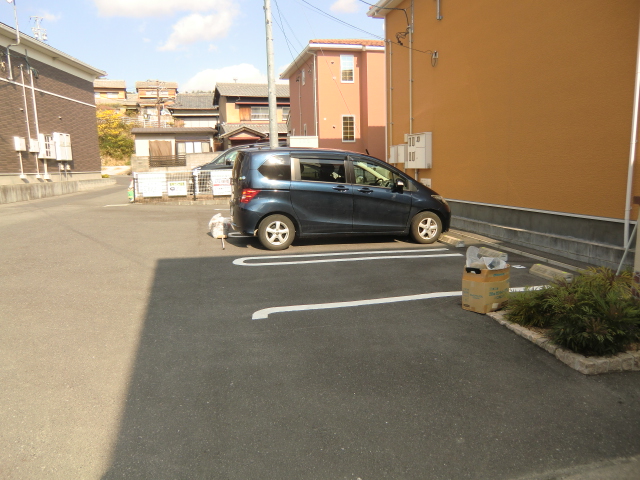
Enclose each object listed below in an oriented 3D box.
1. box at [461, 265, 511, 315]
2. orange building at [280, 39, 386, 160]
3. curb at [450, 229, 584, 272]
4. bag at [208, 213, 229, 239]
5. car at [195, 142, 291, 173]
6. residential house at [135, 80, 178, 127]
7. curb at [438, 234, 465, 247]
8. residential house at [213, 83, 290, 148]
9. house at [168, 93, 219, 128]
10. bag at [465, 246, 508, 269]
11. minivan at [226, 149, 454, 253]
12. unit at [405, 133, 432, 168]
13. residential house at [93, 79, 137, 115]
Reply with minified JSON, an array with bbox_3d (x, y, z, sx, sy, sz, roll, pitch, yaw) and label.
[{"bbox_3d":[1.700,0.465,4.500,0.420,0.420,0.290,-9,14,-44],"label":"box"},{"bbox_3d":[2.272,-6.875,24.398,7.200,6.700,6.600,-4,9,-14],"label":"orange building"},{"bbox_3d":[3.290,0.055,8.050,0.150,0.120,4.050,-1,10,-10],"label":"curb"},{"bbox_3d":[-2.235,-0.321,9.820,0.470,0.560,0.420,-3,8,-8],"label":"bag"},{"bbox_3d":[-2.200,-2.700,16.400,4.600,1.750,1.750,-4,9,-14],"label":"car"},{"bbox_3d":[-29.500,-25.000,80.000,7.400,7.600,6.500,-2,9,-6],"label":"residential house"},{"bbox_3d":[2.377,0.027,7.959,0.150,0.110,0.680,-3,8,-8],"label":"curb"},{"bbox_3d":[-4.050,-9.900,39.000,8.500,7.400,7.500,-4,9,-17],"label":"residential house"},{"bbox_3d":[-13.785,-14.613,52.500,7.200,6.200,7.000,-3,9,-12],"label":"house"},{"bbox_3d":[1.576,0.180,4.200,0.400,0.260,0.280,-8,10,-36],"label":"bag"},{"bbox_3d":[0.470,-0.835,8.200,4.200,1.720,1.700,-2,10,-17],"label":"minivan"},{"bbox_3d":[2.732,-2.393,12.127,0.190,0.900,1.250,-3,8,-8],"label":"unit"},{"bbox_3d":[-35.044,-23.034,73.000,8.500,7.000,7.200,-4,9,-16],"label":"residential house"}]

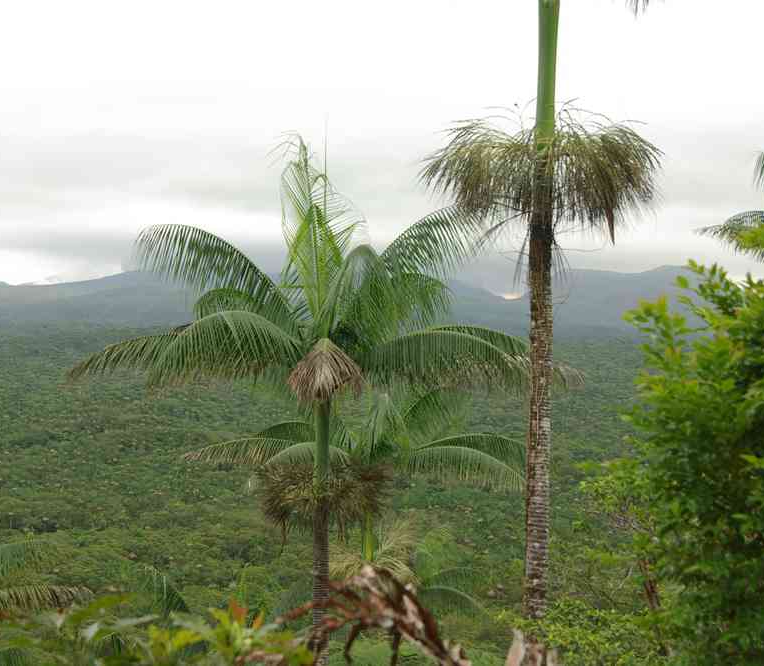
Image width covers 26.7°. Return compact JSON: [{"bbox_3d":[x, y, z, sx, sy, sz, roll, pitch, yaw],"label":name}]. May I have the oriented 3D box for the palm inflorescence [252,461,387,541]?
[{"bbox_3d":[-0.707,2.040,19.500,1.640,0.980,1.550,0,1,0],"label":"palm inflorescence"}]

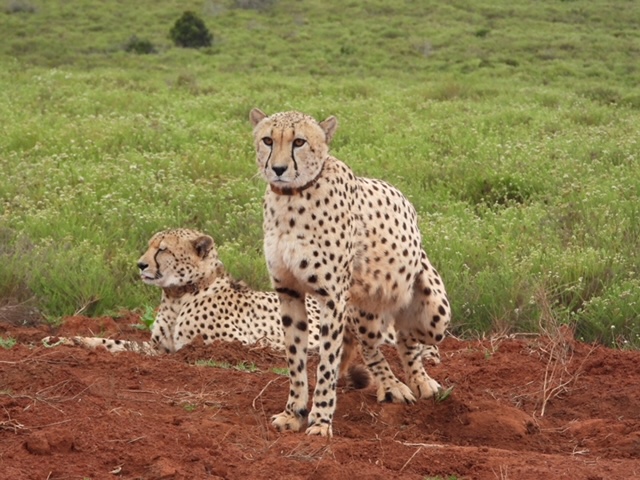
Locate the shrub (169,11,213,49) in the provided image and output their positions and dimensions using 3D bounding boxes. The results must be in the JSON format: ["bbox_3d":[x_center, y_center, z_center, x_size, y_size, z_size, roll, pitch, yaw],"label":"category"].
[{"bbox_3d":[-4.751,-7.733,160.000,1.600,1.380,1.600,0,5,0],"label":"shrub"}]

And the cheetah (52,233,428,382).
[{"bbox_3d":[-0.249,0.176,13.300,1.200,0.450,0.450,-1,5,-14],"label":"cheetah"}]

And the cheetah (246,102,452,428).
[{"bbox_3d":[0.084,0.062,12.000,0.300,0.900,0.850,3,6,27],"label":"cheetah"}]

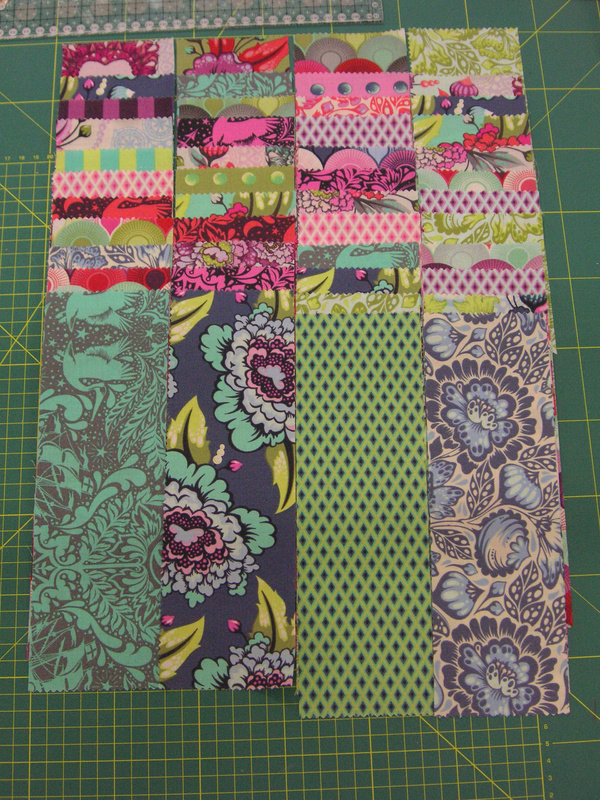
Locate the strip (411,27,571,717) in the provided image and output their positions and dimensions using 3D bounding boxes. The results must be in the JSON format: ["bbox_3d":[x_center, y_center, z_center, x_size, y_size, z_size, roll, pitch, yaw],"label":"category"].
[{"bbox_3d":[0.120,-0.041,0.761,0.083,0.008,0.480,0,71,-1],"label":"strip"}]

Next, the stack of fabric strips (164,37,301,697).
[{"bbox_3d":[-0.045,-0.046,0.753,0.083,0.007,0.454,-1,71,-1],"label":"stack of fabric strips"}]

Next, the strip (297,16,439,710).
[{"bbox_3d":[0.038,-0.042,0.757,0.084,0.010,0.484,0,71,-1],"label":"strip"}]

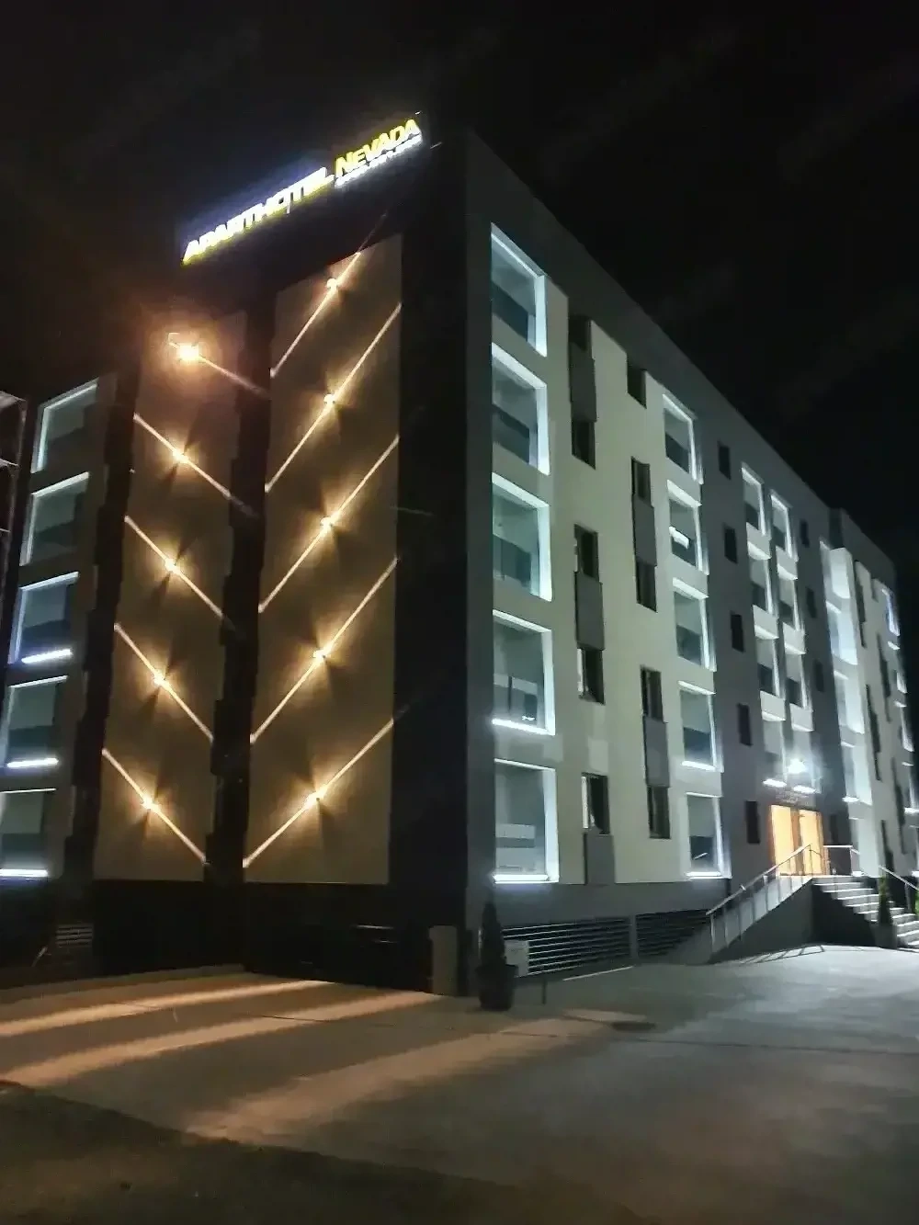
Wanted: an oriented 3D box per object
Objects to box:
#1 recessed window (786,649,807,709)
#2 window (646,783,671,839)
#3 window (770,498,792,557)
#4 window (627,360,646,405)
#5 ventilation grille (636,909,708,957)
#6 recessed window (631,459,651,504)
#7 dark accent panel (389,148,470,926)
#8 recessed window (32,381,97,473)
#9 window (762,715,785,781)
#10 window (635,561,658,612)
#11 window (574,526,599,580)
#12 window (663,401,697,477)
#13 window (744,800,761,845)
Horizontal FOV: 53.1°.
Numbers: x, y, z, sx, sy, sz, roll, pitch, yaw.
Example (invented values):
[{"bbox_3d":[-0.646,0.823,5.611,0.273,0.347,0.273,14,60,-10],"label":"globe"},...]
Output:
[{"bbox_3d":[12.292,2.467,33.880,0.300,2.072,2.355,-10,-18,34],"label":"recessed window"},{"bbox_3d":[4.562,4.681,21.499,0.200,1.170,1.155,-11,-19,35],"label":"window"},{"bbox_3d":[12.252,-3.191,35.267,0.300,1.947,2.355,-10,-18,34],"label":"window"},{"bbox_3d":[4.610,-6.116,24.488,0.200,0.988,1.079,-11,-19,35],"label":"window"},{"bbox_3d":[5.399,7.749,22.445,0.100,0.895,5.291,-10,-18,34],"label":"ventilation grille"},{"bbox_3d":[4.604,-3.455,23.759,0.200,1.034,1.079,-11,-19,35],"label":"recessed window"},{"bbox_3d":[-0.452,-2.092,17.586,1.626,15.276,0.250,-10,-18,33],"label":"dark accent panel"},{"bbox_3d":[-11.385,-5.361,26.892,3.030,2.135,0.300,-10,-18,34],"label":"recessed window"},{"bbox_3d":[10.407,4.641,30.616,0.300,2.119,2.324,-10,-18,34],"label":"window"},{"bbox_3d":[4.570,-0.664,22.957,0.200,1.094,1.140,-11,-19,35],"label":"window"},{"bbox_3d":[2.766,-1.324,20.620,0.200,1.034,1.079,-11,-19,35],"label":"window"},{"bbox_3d":[6.358,-5.057,26.640,0.200,1.946,2.295,-11,-19,35],"label":"window"},{"bbox_3d":[8.721,6.319,27.674,0.200,1.232,1.068,-10,-18,34],"label":"window"}]

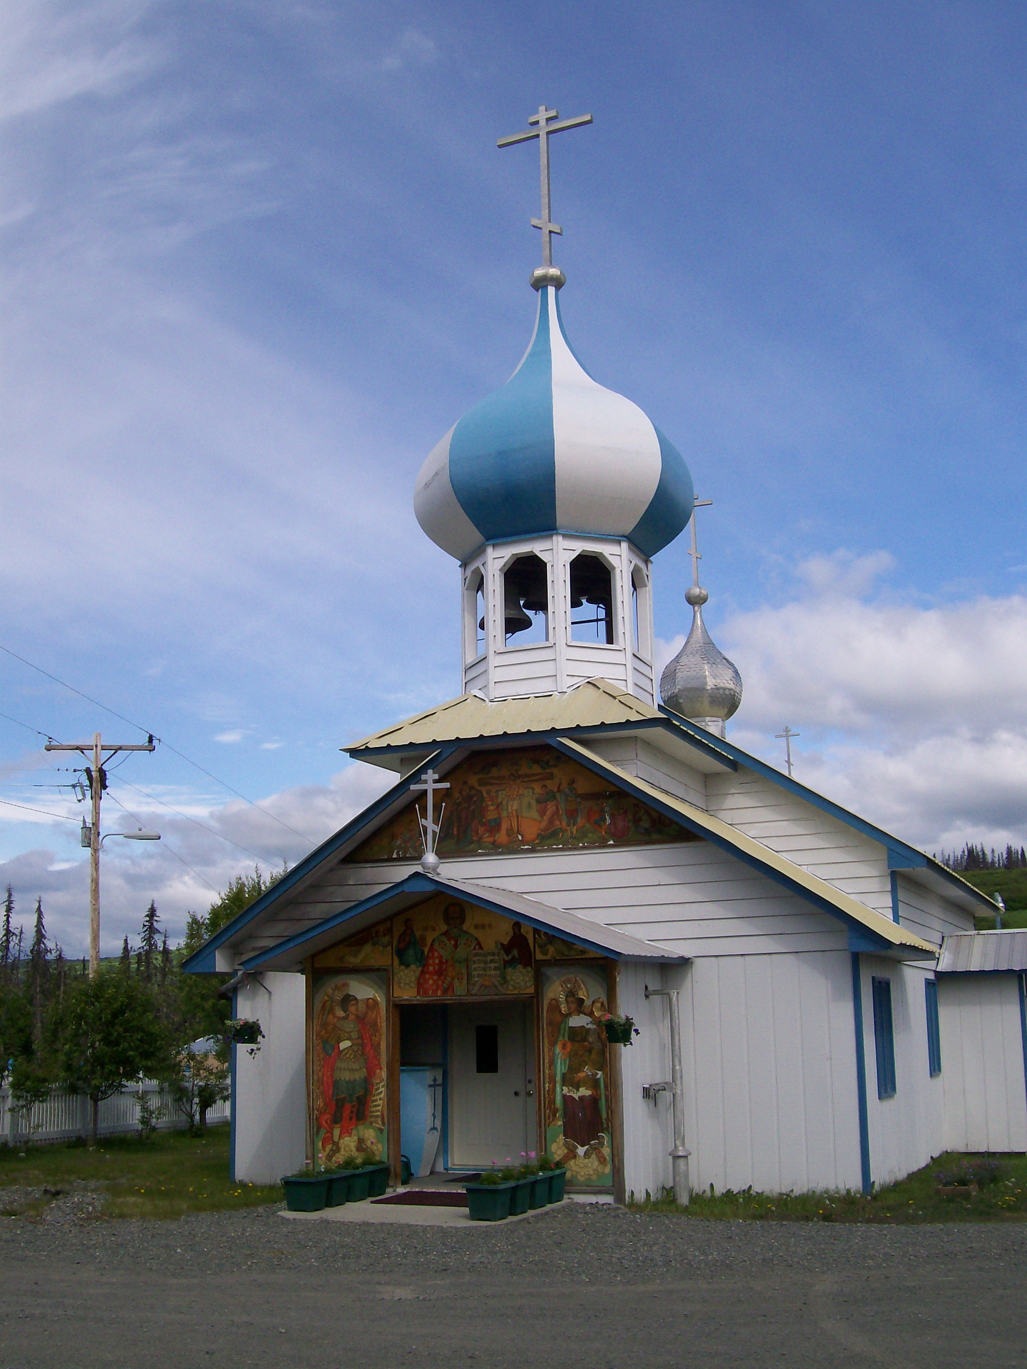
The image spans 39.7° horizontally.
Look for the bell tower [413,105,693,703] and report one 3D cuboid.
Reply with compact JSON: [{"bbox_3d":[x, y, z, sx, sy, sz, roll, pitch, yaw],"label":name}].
[{"bbox_3d":[0.541,-4.179,20.614,3.800,9.500,3.800,-6,-14,22],"label":"bell tower"}]

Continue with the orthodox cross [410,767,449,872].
[{"bbox_3d":[-0.905,1.466,15.557,0.490,1.130,0.200,-6,-14,22],"label":"orthodox cross"}]

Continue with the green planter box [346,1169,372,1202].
[{"bbox_3d":[-1.733,5.337,15.211,0.400,0.310,0.430,-6,-14,22],"label":"green planter box"}]

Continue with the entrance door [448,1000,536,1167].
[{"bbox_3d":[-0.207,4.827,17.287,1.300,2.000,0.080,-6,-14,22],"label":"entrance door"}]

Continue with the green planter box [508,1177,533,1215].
[{"bbox_3d":[-0.033,5.052,14.057,0.400,0.310,0.430,-6,-14,22],"label":"green planter box"}]

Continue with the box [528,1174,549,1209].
[{"bbox_3d":[0.119,4.745,13.343,0.380,0.310,0.390,-7,-14,22],"label":"box"}]

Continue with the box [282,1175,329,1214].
[{"bbox_3d":[-2.060,5.164,14.434,0.400,0.310,0.430,-6,-14,22],"label":"box"}]

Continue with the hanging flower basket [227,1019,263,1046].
[{"bbox_3d":[-2.777,3.600,14.811,0.320,0.270,0.320,-7,-14,22],"label":"hanging flower basket"}]

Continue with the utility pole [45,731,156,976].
[{"bbox_3d":[-8.807,5.013,29.933,2.500,8.300,0.450,0,-13,-2],"label":"utility pole"}]

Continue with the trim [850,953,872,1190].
[{"bbox_3d":[3.799,4.224,15.559,0.100,2.550,0.060,-6,-14,22],"label":"trim"}]

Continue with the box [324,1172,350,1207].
[{"bbox_3d":[-1.788,4.855,13.733,0.380,0.310,0.390,-7,-14,22],"label":"box"}]

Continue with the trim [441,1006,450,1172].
[{"bbox_3d":[-0.789,4.613,16.444,0.085,2.000,0.040,-7,-14,22],"label":"trim"}]

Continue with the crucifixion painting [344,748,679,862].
[{"bbox_3d":[-0.050,1.367,16.843,4.500,1.260,0.060,-7,-14,22],"label":"crucifixion painting"}]

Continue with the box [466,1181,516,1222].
[{"bbox_3d":[-0.202,4.580,12.621,0.380,0.310,0.390,-7,-14,22],"label":"box"}]

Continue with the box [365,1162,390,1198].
[{"bbox_3d":[-1.497,5.027,14.462,0.380,0.310,0.390,-7,-14,22],"label":"box"}]

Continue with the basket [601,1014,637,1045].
[{"bbox_3d":[1.034,3.399,14.039,0.350,0.310,0.320,-1,-13,0],"label":"basket"}]

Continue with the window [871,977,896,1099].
[{"bbox_3d":[4.404,4.197,16.960,0.090,1.380,1.320,-6,-14,22],"label":"window"}]

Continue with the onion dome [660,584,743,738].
[{"bbox_3d":[3.293,-0.402,25.082,1.440,2.720,1.440,-7,-14,22],"label":"onion dome"}]

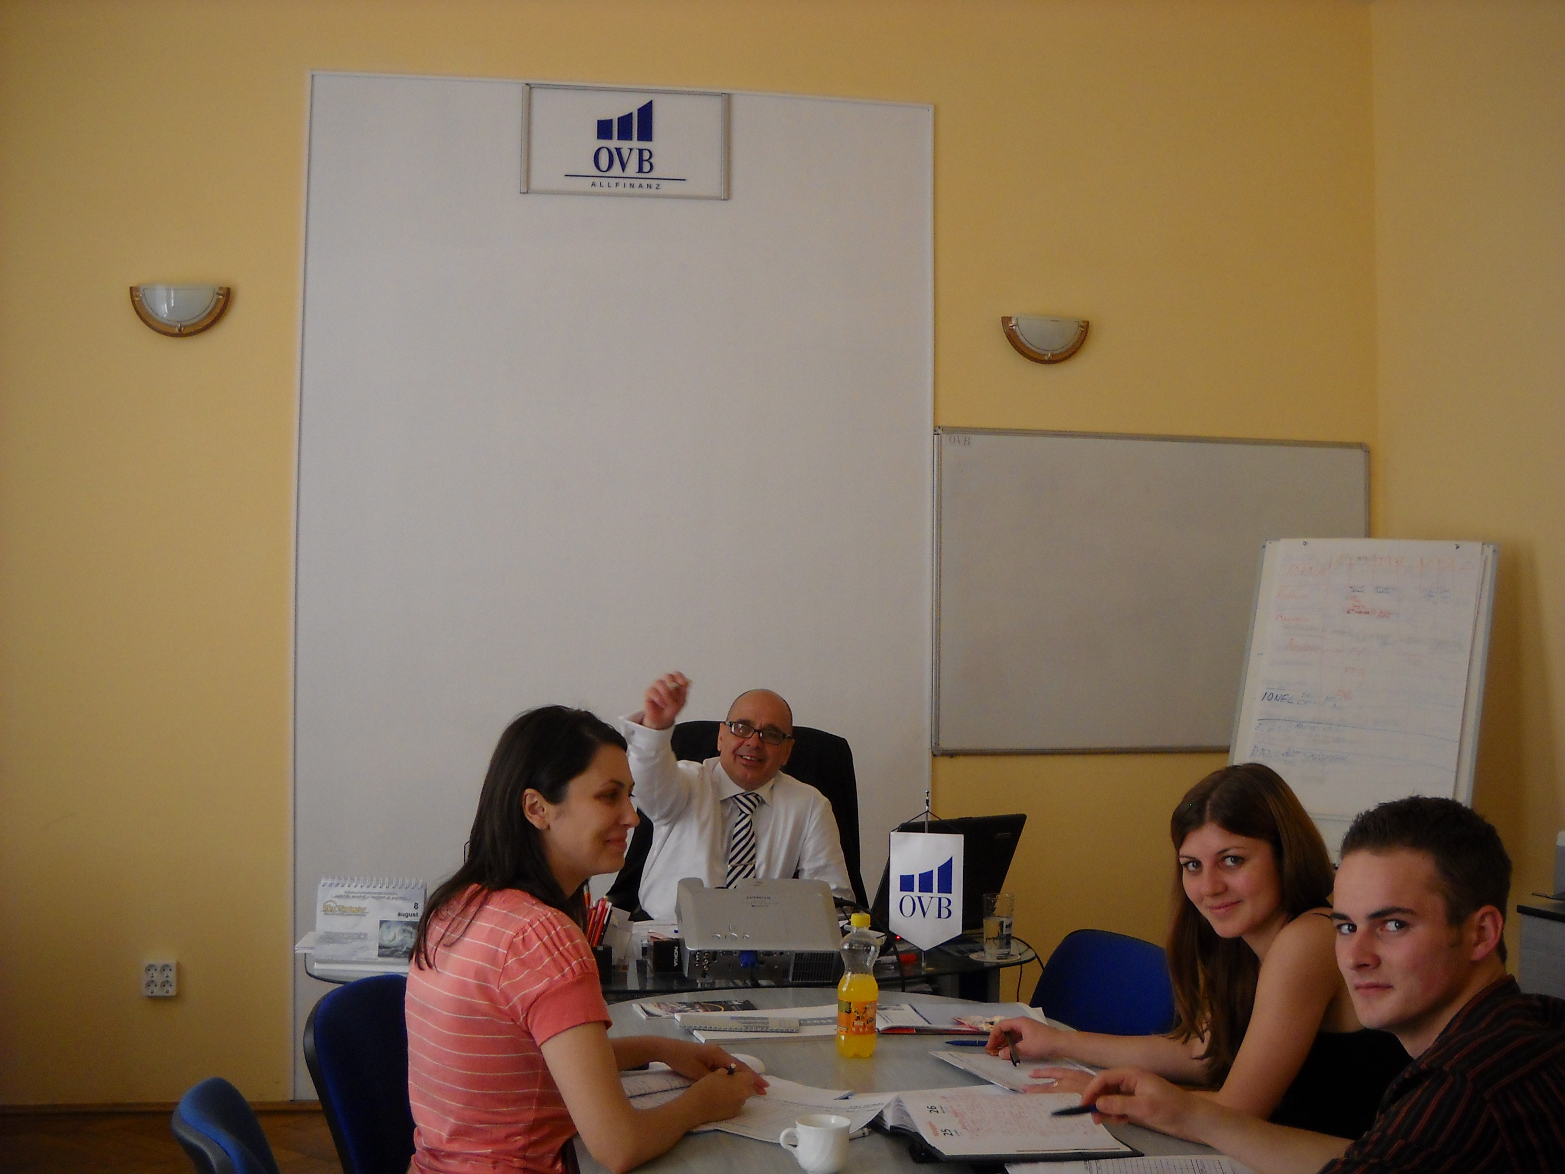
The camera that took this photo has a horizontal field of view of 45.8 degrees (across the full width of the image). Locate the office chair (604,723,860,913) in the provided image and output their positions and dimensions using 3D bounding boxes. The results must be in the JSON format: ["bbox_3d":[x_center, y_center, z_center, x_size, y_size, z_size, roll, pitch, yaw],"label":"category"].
[{"bbox_3d":[-0.112,0.934,4.416,0.640,1.210,0.670,1,-2,-2],"label":"office chair"}]

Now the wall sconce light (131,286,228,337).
[{"bbox_3d":[-1.750,-0.802,5.393,0.288,0.150,0.085,1,-2,-10],"label":"wall sconce light"}]

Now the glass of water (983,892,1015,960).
[{"bbox_3d":[0.438,0.685,3.750,0.062,0.135,0.062,0,-2,0],"label":"glass of water"}]

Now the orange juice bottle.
[{"bbox_3d":[0.120,0.638,2.970,0.067,0.232,0.067,0,-2,0],"label":"orange juice bottle"}]

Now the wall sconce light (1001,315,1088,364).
[{"bbox_3d":[0.830,-0.780,5.837,0.288,0.150,0.085,1,-2,-10],"label":"wall sconce light"}]

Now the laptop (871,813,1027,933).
[{"bbox_3d":[0.261,0.636,3.955,0.360,0.258,0.354,2,-3,-39],"label":"laptop"}]

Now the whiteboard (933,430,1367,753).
[{"bbox_3d":[1.184,0.016,5.896,1.470,1.010,0.030,1,-2,-10],"label":"whiteboard"}]

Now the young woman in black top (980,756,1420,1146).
[{"bbox_3d":[0.563,0.846,2.468,0.660,1.220,0.470,0,-2,19],"label":"young woman in black top"}]

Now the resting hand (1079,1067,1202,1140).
[{"bbox_3d":[0.453,0.655,2.350,0.145,0.080,0.085,-1,-3,35],"label":"resting hand"}]

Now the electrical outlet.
[{"bbox_3d":[-1.790,1.126,5.329,0.103,0.106,0.040,1,-2,-10],"label":"electrical outlet"}]

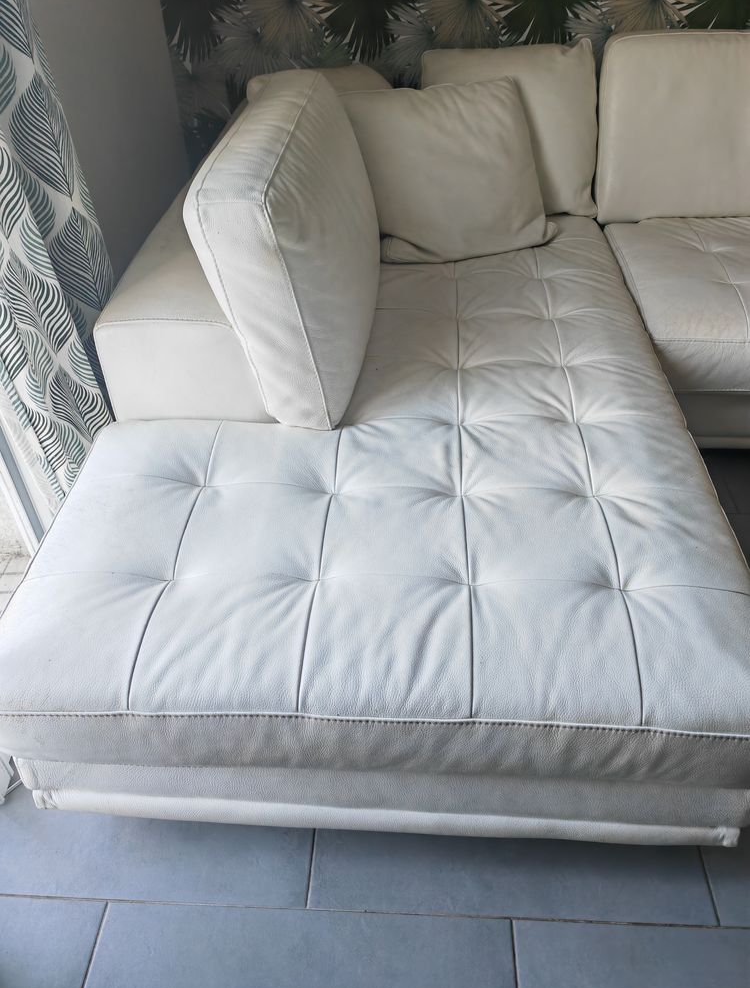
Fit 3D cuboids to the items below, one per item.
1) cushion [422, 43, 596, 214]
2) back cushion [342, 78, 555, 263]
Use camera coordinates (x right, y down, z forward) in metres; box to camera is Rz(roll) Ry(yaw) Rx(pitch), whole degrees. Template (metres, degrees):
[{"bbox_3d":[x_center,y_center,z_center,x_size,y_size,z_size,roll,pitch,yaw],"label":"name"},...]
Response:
[{"bbox_3d":[0.349,-0.907,1.977,0.439,0.428,0.140,-9,14,-8],"label":"cushion"},{"bbox_3d":[0.182,-0.796,1.881,0.460,0.412,0.140,-13,1,-18],"label":"back cushion"}]

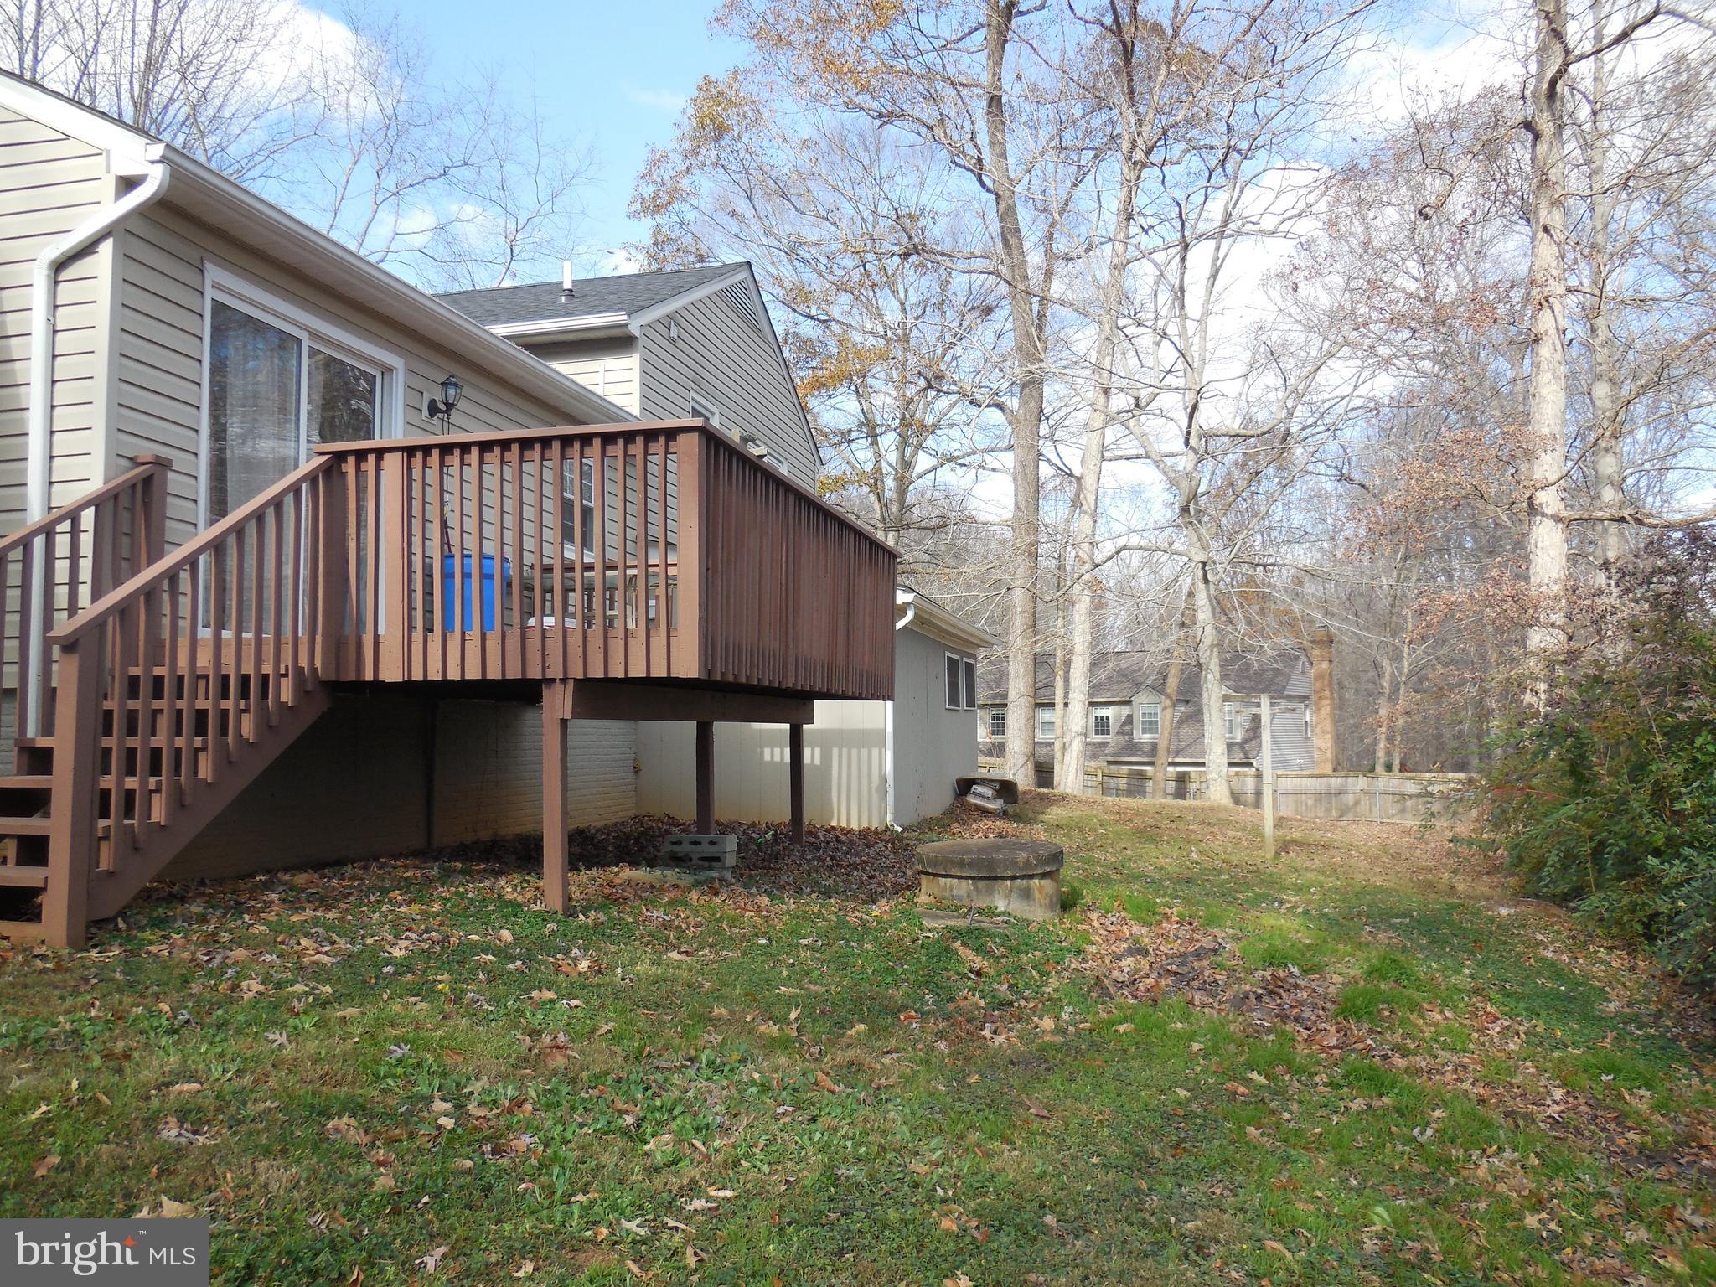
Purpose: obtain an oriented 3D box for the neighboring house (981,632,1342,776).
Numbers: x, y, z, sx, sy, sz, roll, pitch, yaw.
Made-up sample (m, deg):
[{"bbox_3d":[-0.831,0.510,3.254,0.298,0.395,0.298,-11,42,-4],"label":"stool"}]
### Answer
[{"bbox_3d":[12.480,3.408,54.553,14.400,7.600,10.000,-3,-5,34],"label":"neighboring house"}]

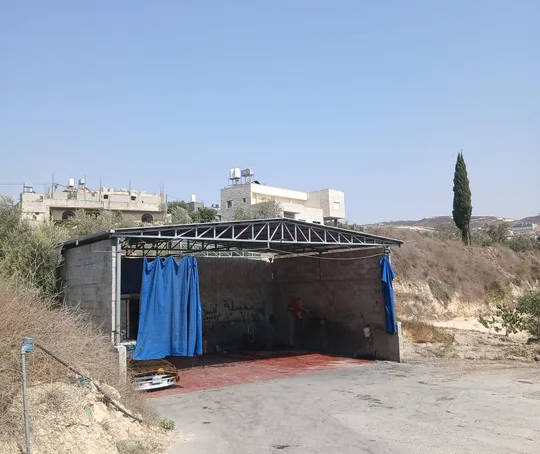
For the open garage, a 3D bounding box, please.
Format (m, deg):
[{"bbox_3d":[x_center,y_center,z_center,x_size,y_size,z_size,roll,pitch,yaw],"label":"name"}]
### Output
[{"bbox_3d":[-1.740,2.752,21.252,11.852,5.359,7.607,3,-8,-36],"label":"open garage"}]

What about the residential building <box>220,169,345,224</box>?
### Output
[{"bbox_3d":[2.413,-3.145,86.269,11.800,8.900,16.600,-7,-9,42],"label":"residential building"}]

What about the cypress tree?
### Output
[{"bbox_3d":[14.594,-2.161,41.000,1.500,7.236,1.500,-1,-7,0],"label":"cypress tree"}]

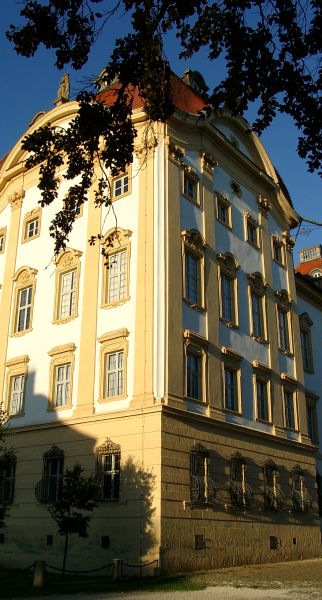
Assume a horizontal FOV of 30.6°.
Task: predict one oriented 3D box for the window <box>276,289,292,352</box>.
[{"bbox_3d":[9.468,1.675,45.655,0.362,4.753,2.273,-16,-27,35],"label":"window"}]

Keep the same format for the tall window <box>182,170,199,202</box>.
[{"bbox_3d":[1.630,-6.239,32.340,0.241,1.444,1.396,-16,-27,36],"label":"tall window"}]

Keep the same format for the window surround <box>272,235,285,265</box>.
[{"bbox_3d":[9.462,-3.894,47.940,0.310,2.428,1.963,-16,-27,35],"label":"window surround"}]

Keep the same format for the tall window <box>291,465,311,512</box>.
[{"bbox_3d":[8.050,10.956,34.141,0.481,2.600,1.348,-16,-27,36],"label":"tall window"}]

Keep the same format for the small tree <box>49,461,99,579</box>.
[{"bbox_3d":[-3.555,9.032,24.408,1.900,4.450,1.800,0,-22,0],"label":"small tree"}]

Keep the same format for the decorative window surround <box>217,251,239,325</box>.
[{"bbox_3d":[3.790,-0.539,32.924,0.289,3.900,1.781,-16,-27,36],"label":"decorative window surround"}]

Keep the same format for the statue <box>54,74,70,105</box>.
[{"bbox_3d":[-7.788,-16.915,47.075,1.137,2.893,0.878,-17,-28,36],"label":"statue"}]

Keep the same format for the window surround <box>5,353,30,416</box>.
[{"bbox_3d":[-8.148,4.911,33.001,1.830,3.226,0.337,-16,-27,36],"label":"window surround"}]

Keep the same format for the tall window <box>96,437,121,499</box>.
[{"bbox_3d":[-2.523,7.992,27.877,1.500,2.850,0.400,-16,-27,34],"label":"tall window"}]

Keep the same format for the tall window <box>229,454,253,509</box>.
[{"bbox_3d":[3.990,9.024,29.412,0.481,2.504,1.396,-16,-27,36],"label":"tall window"}]

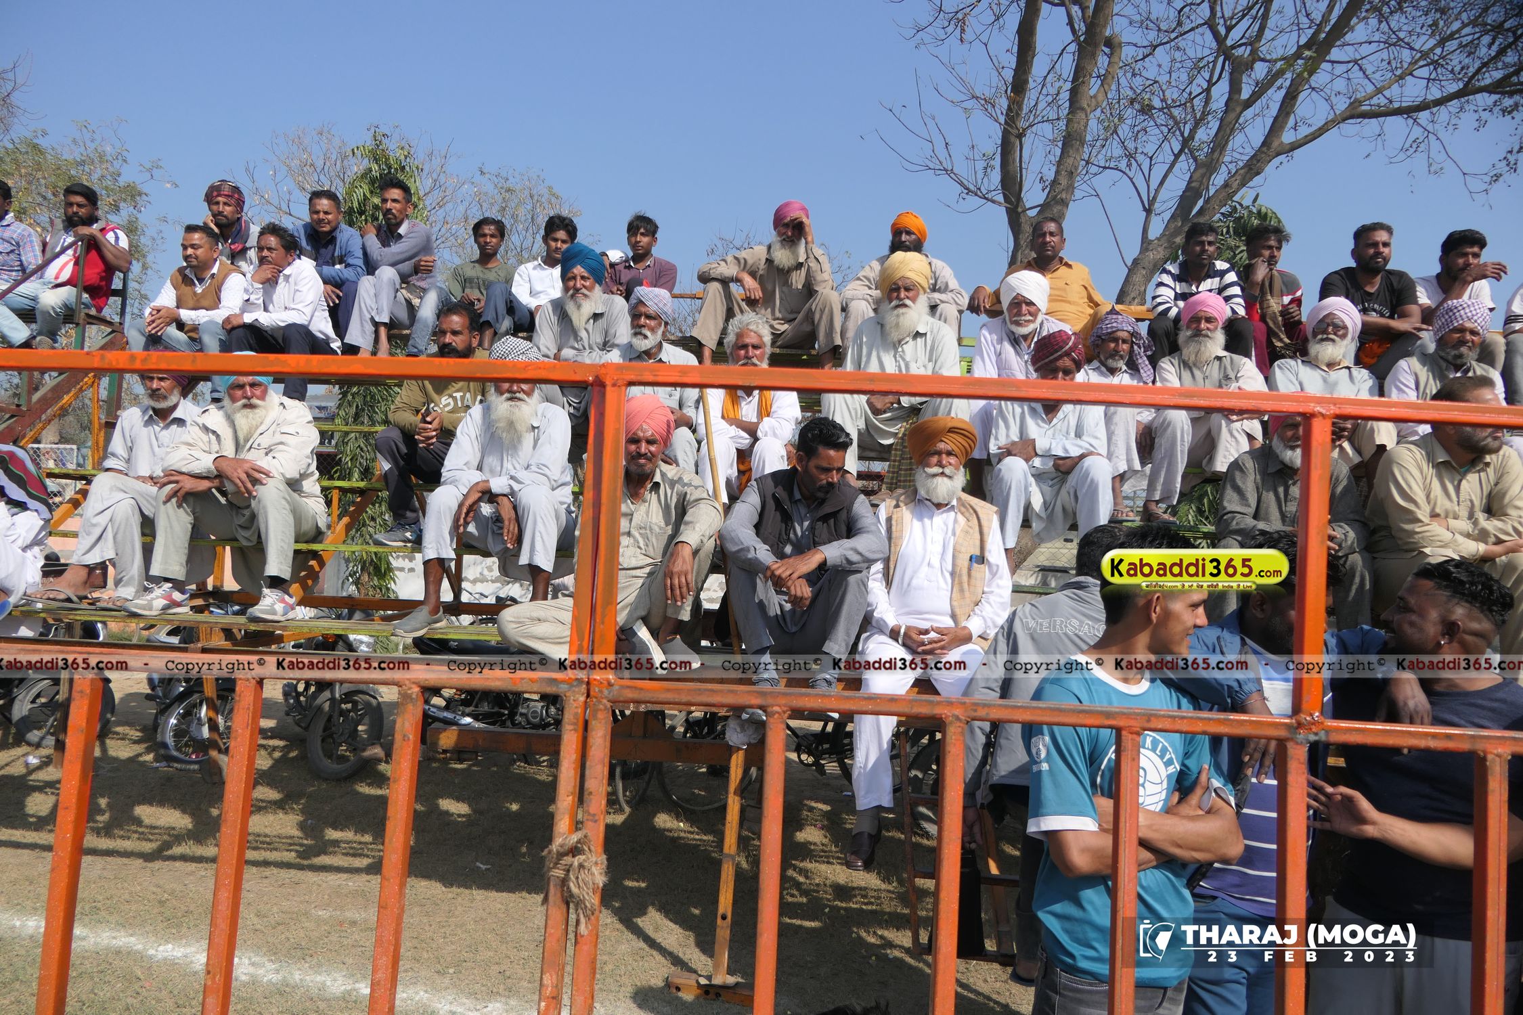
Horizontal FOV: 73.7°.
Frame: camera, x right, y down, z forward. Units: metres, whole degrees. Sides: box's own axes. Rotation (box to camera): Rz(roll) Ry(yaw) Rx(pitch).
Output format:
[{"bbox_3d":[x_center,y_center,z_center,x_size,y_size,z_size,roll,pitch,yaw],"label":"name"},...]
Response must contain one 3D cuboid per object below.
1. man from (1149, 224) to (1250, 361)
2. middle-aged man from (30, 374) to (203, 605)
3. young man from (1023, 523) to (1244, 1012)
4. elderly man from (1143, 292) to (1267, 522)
[{"bbox_3d":[2.302,-0.984,5.330,0.530,1.104,0.700,2,-4,20],"label":"man"},{"bbox_3d":[-2.756,-0.148,4.400,0.520,1.100,0.760,4,-4,-7],"label":"middle-aged man"},{"bbox_3d":[0.690,0.870,1.926,0.480,1.700,0.380,5,-4,-27],"label":"young man"},{"bbox_3d":[2.158,-0.488,4.930,0.560,1.166,0.750,2,-4,20],"label":"elderly man"}]

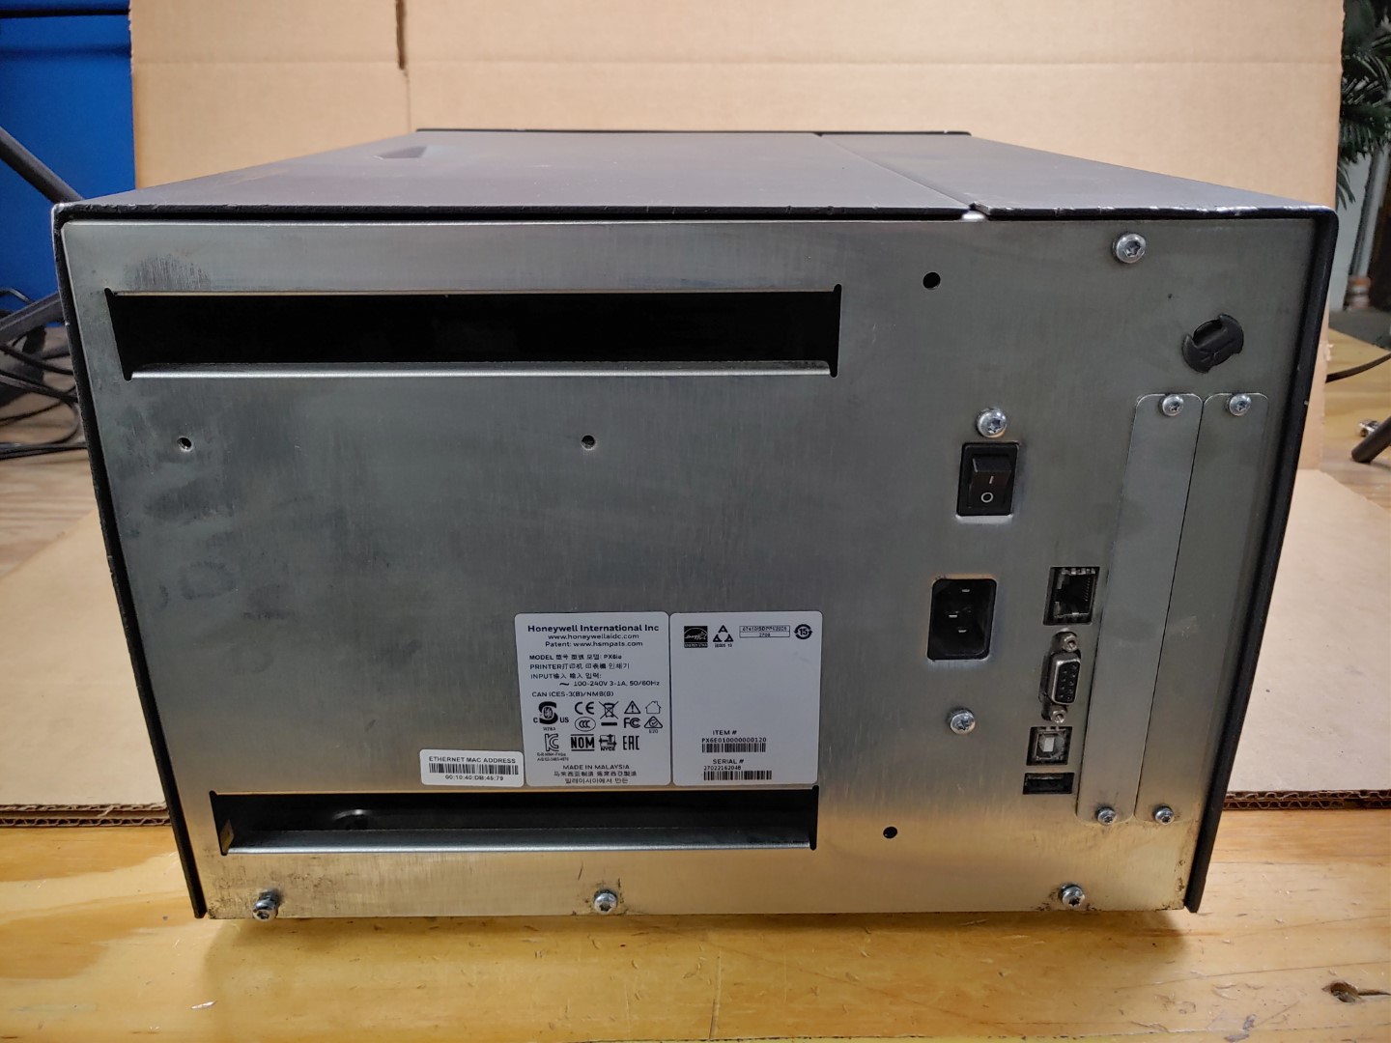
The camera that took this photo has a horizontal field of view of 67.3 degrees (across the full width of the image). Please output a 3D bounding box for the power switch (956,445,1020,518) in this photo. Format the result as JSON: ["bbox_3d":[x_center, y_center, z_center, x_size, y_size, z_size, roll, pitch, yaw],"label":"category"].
[{"bbox_3d":[0.084,-0.014,0.306,0.016,0.022,0.013,0,20,0],"label":"power switch"}]

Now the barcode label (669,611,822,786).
[{"bbox_3d":[0.016,0.056,0.325,0.046,0.062,0.001,0,20,0],"label":"barcode label"}]

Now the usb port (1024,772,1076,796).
[{"bbox_3d":[0.114,0.083,0.343,0.016,0.008,0.012,0,20,0],"label":"usb port"}]

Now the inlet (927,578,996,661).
[{"bbox_3d":[0.081,0.027,0.324,0.019,0.027,0.016,0,20,0],"label":"inlet"}]

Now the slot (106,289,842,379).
[{"bbox_3d":[-0.060,-0.054,0.293,0.197,0.024,0.015,0,20,0],"label":"slot"}]

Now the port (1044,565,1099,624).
[{"bbox_3d":[0.113,0.020,0.321,0.015,0.019,0.014,0,20,0],"label":"port"}]

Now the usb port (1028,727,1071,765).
[{"bbox_3d":[0.113,0.069,0.338,0.013,0.014,0.013,0,20,0],"label":"usb port"}]

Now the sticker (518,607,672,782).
[{"bbox_3d":[-0.031,0.057,0.325,0.046,0.062,0.001,0,20,0],"label":"sticker"}]

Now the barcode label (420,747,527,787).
[{"bbox_3d":[-0.071,0.079,0.334,0.033,0.013,0.001,0,20,0],"label":"barcode label"}]

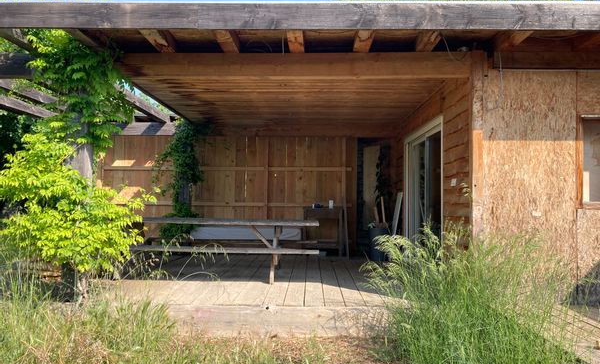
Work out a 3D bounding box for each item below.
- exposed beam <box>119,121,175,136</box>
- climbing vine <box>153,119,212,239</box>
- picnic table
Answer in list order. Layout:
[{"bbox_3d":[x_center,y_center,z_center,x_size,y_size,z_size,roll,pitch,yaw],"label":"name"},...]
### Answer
[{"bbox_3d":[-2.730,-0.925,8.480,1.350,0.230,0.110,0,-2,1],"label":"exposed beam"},{"bbox_3d":[-2.010,0.010,8.330,1.020,2.150,0.600,0,-2,1],"label":"climbing vine"},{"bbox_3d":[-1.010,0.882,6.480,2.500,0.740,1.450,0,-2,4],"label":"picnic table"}]

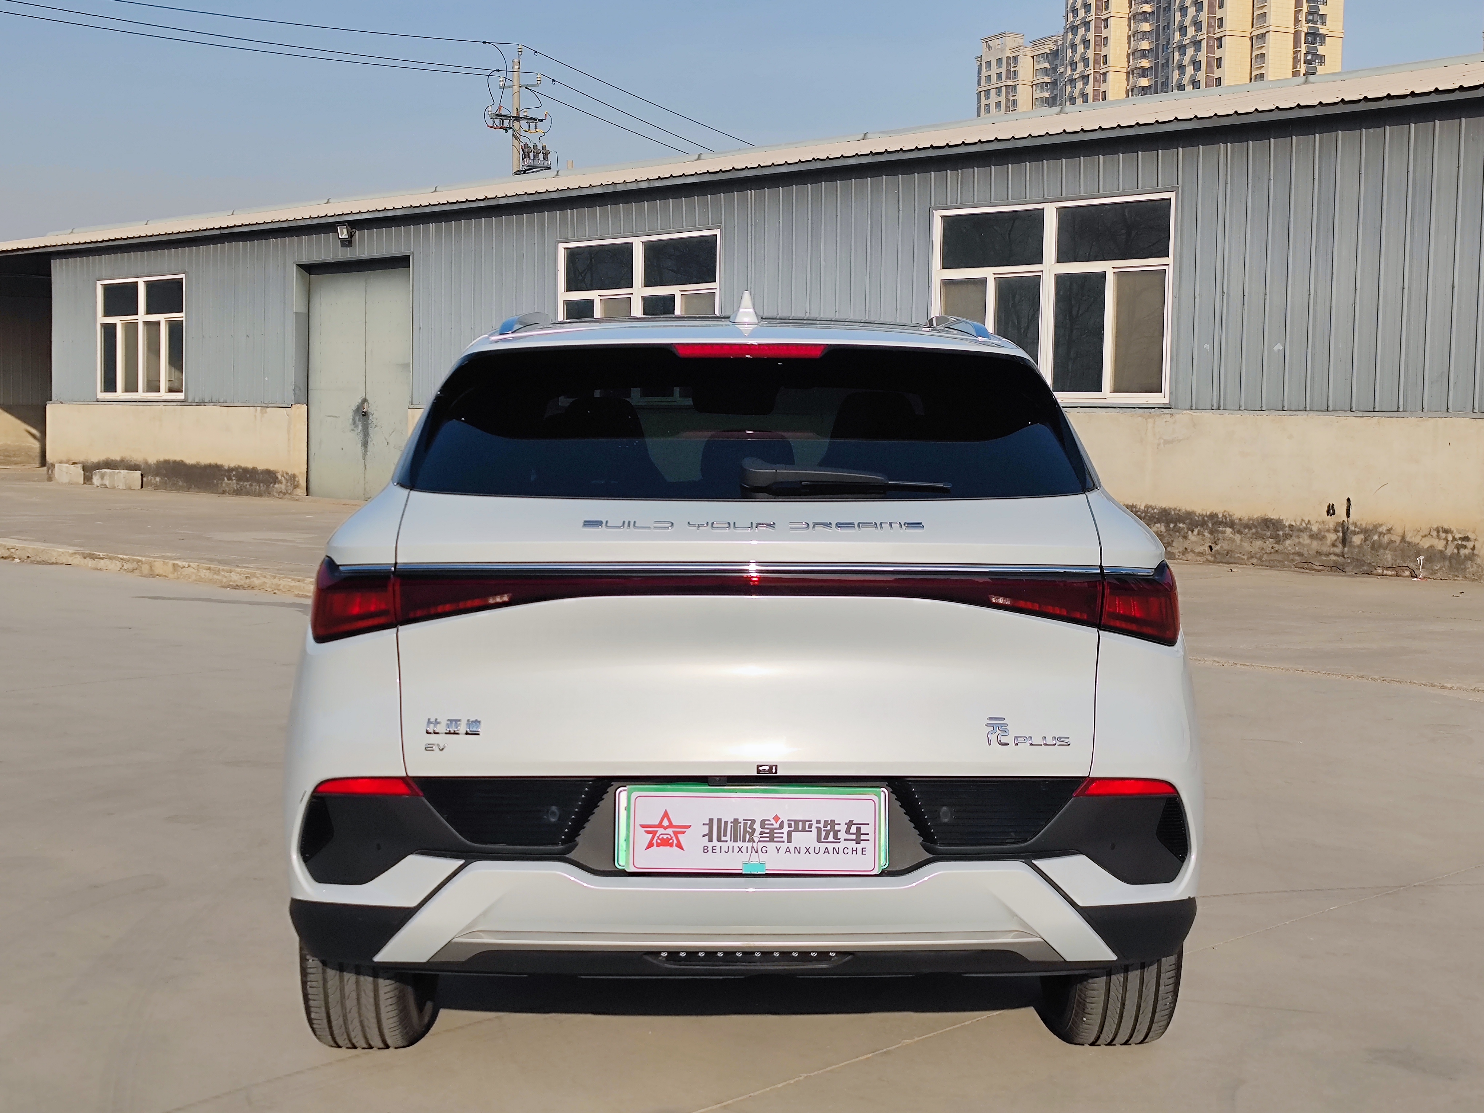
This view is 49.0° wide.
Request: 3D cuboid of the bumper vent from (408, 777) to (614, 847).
[{"bbox_3d":[-0.400,0.443,2.853,0.334,0.123,0.072,0,5,-2],"label":"bumper vent"}]

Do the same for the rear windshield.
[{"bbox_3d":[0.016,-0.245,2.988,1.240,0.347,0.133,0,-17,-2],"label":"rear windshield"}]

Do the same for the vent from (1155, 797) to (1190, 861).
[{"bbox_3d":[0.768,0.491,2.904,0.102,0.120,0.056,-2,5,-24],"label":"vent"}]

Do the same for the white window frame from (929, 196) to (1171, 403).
[{"bbox_3d":[2.776,-2.314,14.878,2.489,1.827,0.120,5,6,38],"label":"white window frame"}]

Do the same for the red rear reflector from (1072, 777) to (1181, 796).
[{"bbox_3d":[0.673,0.401,2.858,0.225,0.043,0.086,-1,5,-14],"label":"red rear reflector"}]

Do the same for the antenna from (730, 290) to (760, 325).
[{"bbox_3d":[0.005,-0.494,3.261,0.061,0.066,0.150,0,5,-2],"label":"antenna"}]

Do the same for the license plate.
[{"bbox_3d":[0.018,0.480,2.860,0.482,0.150,0.020,0,5,-2],"label":"license plate"}]

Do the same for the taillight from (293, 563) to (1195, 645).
[{"bbox_3d":[0.015,0.083,2.875,1.567,0.160,0.190,0,5,-2],"label":"taillight"}]

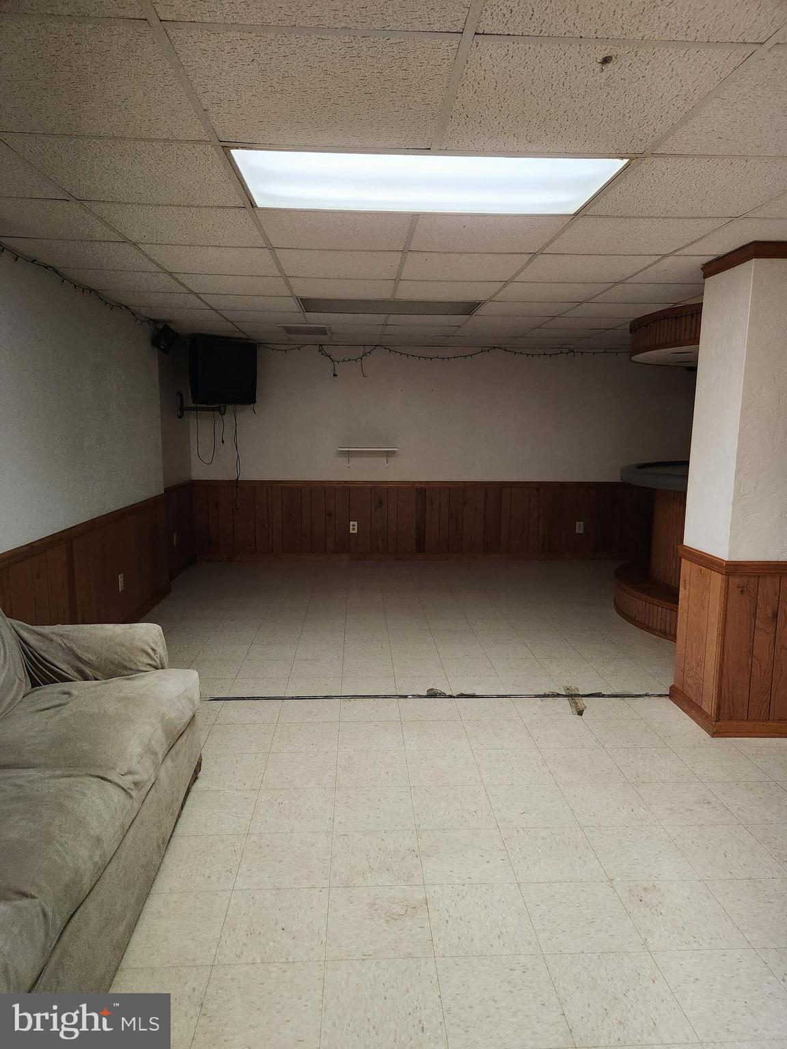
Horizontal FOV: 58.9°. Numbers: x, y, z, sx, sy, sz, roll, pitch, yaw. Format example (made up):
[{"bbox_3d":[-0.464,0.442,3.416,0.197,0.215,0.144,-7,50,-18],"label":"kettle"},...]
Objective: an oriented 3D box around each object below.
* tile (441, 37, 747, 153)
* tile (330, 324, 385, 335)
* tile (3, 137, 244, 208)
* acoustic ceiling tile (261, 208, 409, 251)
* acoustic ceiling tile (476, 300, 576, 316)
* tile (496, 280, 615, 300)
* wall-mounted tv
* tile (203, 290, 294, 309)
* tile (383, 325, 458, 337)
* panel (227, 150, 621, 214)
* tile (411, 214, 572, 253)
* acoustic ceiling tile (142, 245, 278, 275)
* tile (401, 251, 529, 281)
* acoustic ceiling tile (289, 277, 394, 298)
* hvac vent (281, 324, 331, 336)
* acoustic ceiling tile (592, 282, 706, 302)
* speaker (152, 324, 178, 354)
[{"bbox_3d":[0.438,-1.026,1.694,0.600,0.025,0.600,0,8,-3],"label":"tile"},{"bbox_3d":[-0.302,-1.657,5.880,0.450,0.020,0.595,0,9,-3],"label":"tile"},{"bbox_3d":[-0.815,-1.126,2.245,0.600,0.020,0.600,0,8,-3],"label":"tile"},{"bbox_3d":[-0.233,-1.208,2.865,0.600,0.025,0.600,0,8,-3],"label":"acoustic ceiling tile"},{"bbox_3d":[0.894,-1.472,4.734,0.595,0.020,0.595,0,9,-3],"label":"acoustic ceiling tile"},{"bbox_3d":[0.924,-1.382,4.132,0.595,0.020,0.595,0,9,-3],"label":"tile"},{"bbox_3d":[-1.518,-1.356,6.165,0.500,0.520,0.470,-3,17,-25],"label":"wall-mounted tv"},{"bbox_3d":[-0.932,-1.478,4.641,0.595,0.020,0.595,0,9,-3],"label":"tile"},{"bbox_3d":[0.227,-1.669,5.965,0.600,0.020,0.600,0,8,-3],"label":"tile"},{"bbox_3d":[0.102,-1.125,2.277,1.180,0.050,0.580,0,9,-3],"label":"panel"},{"bbox_3d":[0.374,-1.206,2.893,0.600,0.025,0.600,0,8,-3],"label":"tile"},{"bbox_3d":[-0.872,-1.297,3.437,0.595,0.020,0.595,0,9,-3],"label":"acoustic ceiling tile"},{"bbox_3d":[0.343,-1.296,3.500,0.600,0.025,0.600,0,8,-3],"label":"tile"},{"bbox_3d":[-0.293,-1.386,4.070,0.595,0.020,0.595,0,9,-3],"label":"acoustic ceiling tile"},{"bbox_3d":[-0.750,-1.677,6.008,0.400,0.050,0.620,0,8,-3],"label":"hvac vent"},{"bbox_3d":[1.533,-1.380,4.162,0.595,0.020,0.595,0,9,-3],"label":"acoustic ceiling tile"},{"bbox_3d":[-1.742,-1.422,5.340,0.145,0.175,0.140,31,7,-37],"label":"speaker"}]

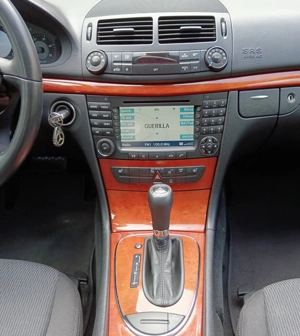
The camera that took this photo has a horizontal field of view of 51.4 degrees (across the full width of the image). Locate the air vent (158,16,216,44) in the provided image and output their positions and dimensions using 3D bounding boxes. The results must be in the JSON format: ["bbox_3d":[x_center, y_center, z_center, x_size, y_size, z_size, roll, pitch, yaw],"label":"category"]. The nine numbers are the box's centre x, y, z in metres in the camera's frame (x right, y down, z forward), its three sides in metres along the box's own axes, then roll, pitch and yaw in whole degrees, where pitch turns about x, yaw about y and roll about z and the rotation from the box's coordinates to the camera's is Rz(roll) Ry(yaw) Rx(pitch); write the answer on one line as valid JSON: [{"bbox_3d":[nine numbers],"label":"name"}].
[{"bbox_3d":[0.069,-0.253,0.572,0.104,0.047,0.030,-3,13,-1],"label":"air vent"}]

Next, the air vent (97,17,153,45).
[{"bbox_3d":[-0.045,-0.253,0.576,0.104,0.047,0.030,2,13,5],"label":"air vent"}]

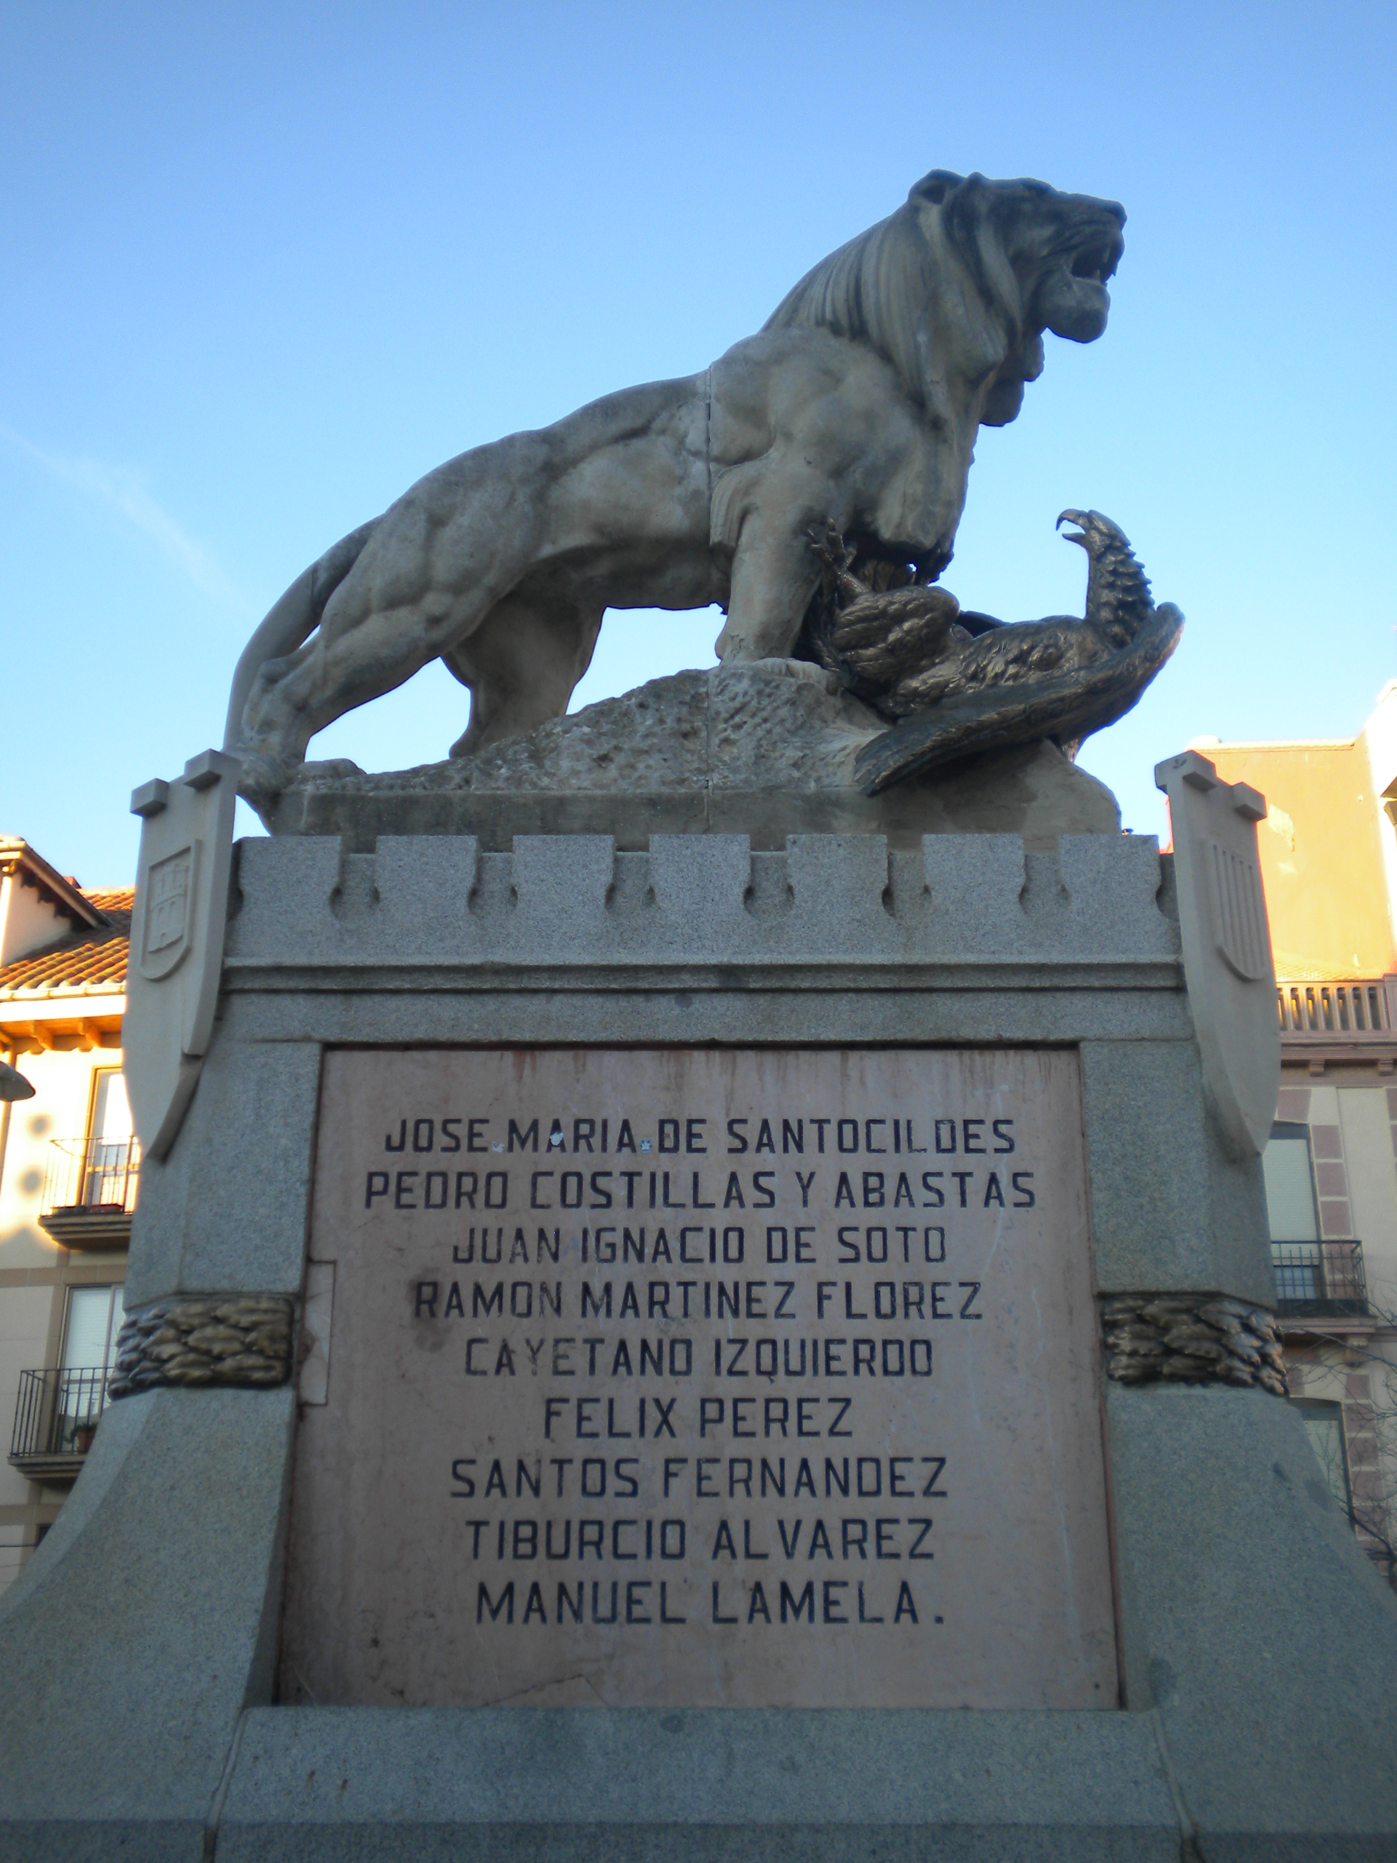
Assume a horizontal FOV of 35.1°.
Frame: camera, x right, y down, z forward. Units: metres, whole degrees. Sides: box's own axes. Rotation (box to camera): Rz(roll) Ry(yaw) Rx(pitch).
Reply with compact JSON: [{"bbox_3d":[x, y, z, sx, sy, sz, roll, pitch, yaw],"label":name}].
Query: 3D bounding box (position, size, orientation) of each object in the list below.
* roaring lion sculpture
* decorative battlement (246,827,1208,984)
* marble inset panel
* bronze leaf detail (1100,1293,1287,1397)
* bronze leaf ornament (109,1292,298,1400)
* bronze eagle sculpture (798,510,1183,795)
[{"bbox_3d":[0.022,-1.341,6.614,2.674,2.392,0.831,0,-23,0],"label":"roaring lion sculpture"},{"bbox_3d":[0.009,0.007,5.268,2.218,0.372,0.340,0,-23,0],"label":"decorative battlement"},{"bbox_3d":[0.002,0.933,4.799,1.724,1.433,0.070,0,-23,0],"label":"marble inset panel"},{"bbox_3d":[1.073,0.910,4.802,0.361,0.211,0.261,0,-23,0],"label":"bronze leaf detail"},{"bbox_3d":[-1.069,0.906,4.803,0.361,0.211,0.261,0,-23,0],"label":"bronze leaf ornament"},{"bbox_3d":[0.823,-0.756,6.158,1.054,1.034,0.950,0,-23,0],"label":"bronze eagle sculpture"}]

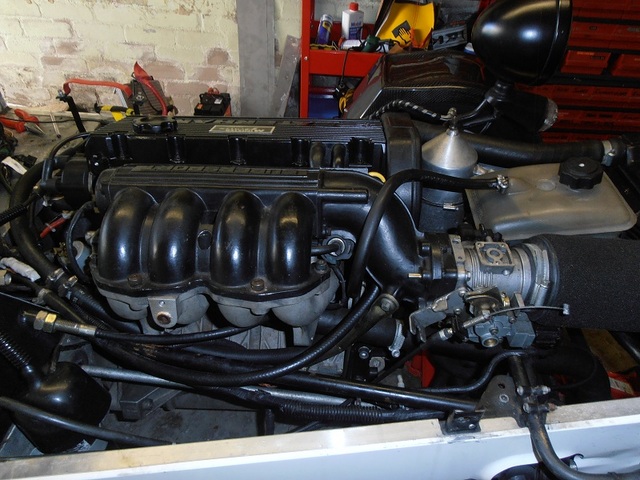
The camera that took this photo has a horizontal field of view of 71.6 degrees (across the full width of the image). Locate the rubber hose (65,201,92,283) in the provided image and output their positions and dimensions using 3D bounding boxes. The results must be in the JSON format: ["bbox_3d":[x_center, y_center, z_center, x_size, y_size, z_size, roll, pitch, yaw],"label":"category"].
[{"bbox_3d":[-0.331,0.002,0.610,0.037,0.082,0.085,-3,35,-11],"label":"rubber hose"}]

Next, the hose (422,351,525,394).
[{"bbox_3d":[0.212,0.186,0.616,0.135,0.065,0.035,0,34,-6],"label":"hose"}]

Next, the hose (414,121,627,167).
[{"bbox_3d":[0.345,-0.159,0.759,0.375,0.053,0.065,4,34,0],"label":"hose"}]

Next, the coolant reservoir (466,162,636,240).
[{"bbox_3d":[0.331,-0.054,0.664,0.205,0.125,0.165,0,34,-6],"label":"coolant reservoir"}]

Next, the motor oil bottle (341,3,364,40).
[{"bbox_3d":[0.143,-0.944,1.930,0.078,0.172,0.052,-16,39,-27],"label":"motor oil bottle"}]

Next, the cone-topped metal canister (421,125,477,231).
[{"bbox_3d":[0.213,-0.090,0.748,0.092,0.195,0.092,0,25,0],"label":"cone-topped metal canister"}]

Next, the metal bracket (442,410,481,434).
[{"bbox_3d":[0.149,0.191,0.465,0.042,0.028,0.028,0,34,-6],"label":"metal bracket"}]

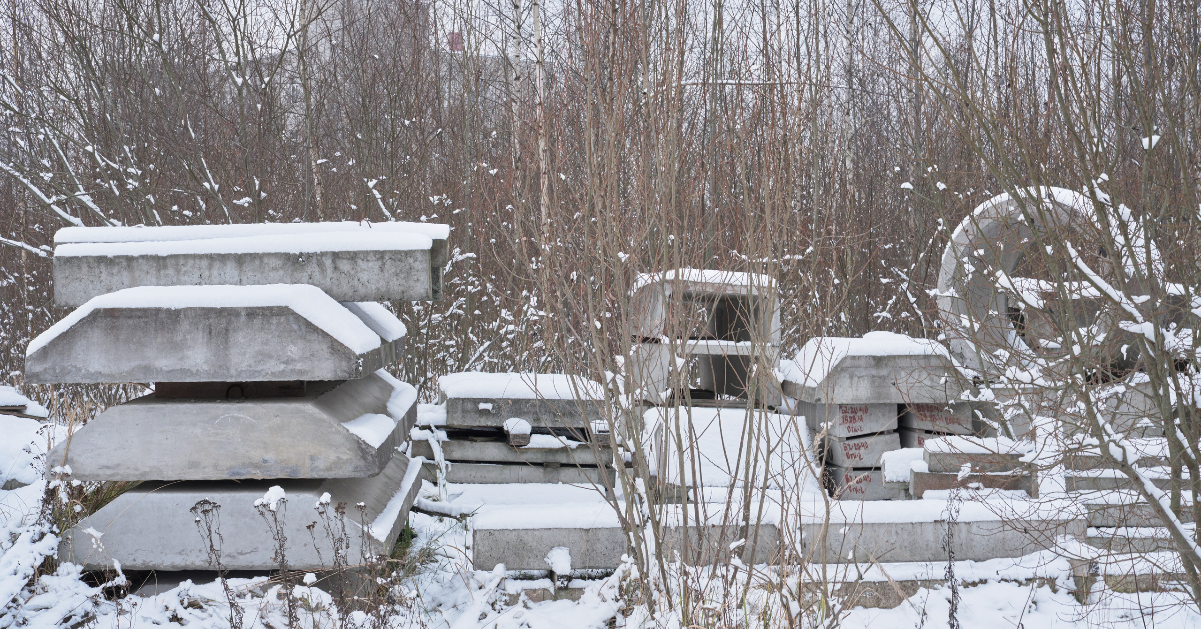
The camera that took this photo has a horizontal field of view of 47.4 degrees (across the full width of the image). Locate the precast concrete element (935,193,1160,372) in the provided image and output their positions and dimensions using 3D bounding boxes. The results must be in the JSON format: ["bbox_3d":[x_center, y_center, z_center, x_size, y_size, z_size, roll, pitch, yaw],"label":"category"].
[{"bbox_3d":[2.980,-0.160,9.050,1.200,1.200,0.840,0,0,42],"label":"precast concrete element"}]

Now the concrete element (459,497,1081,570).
[{"bbox_3d":[0.885,1.135,6.990,3.000,0.205,0.540,-1,0,-1],"label":"concrete element"}]

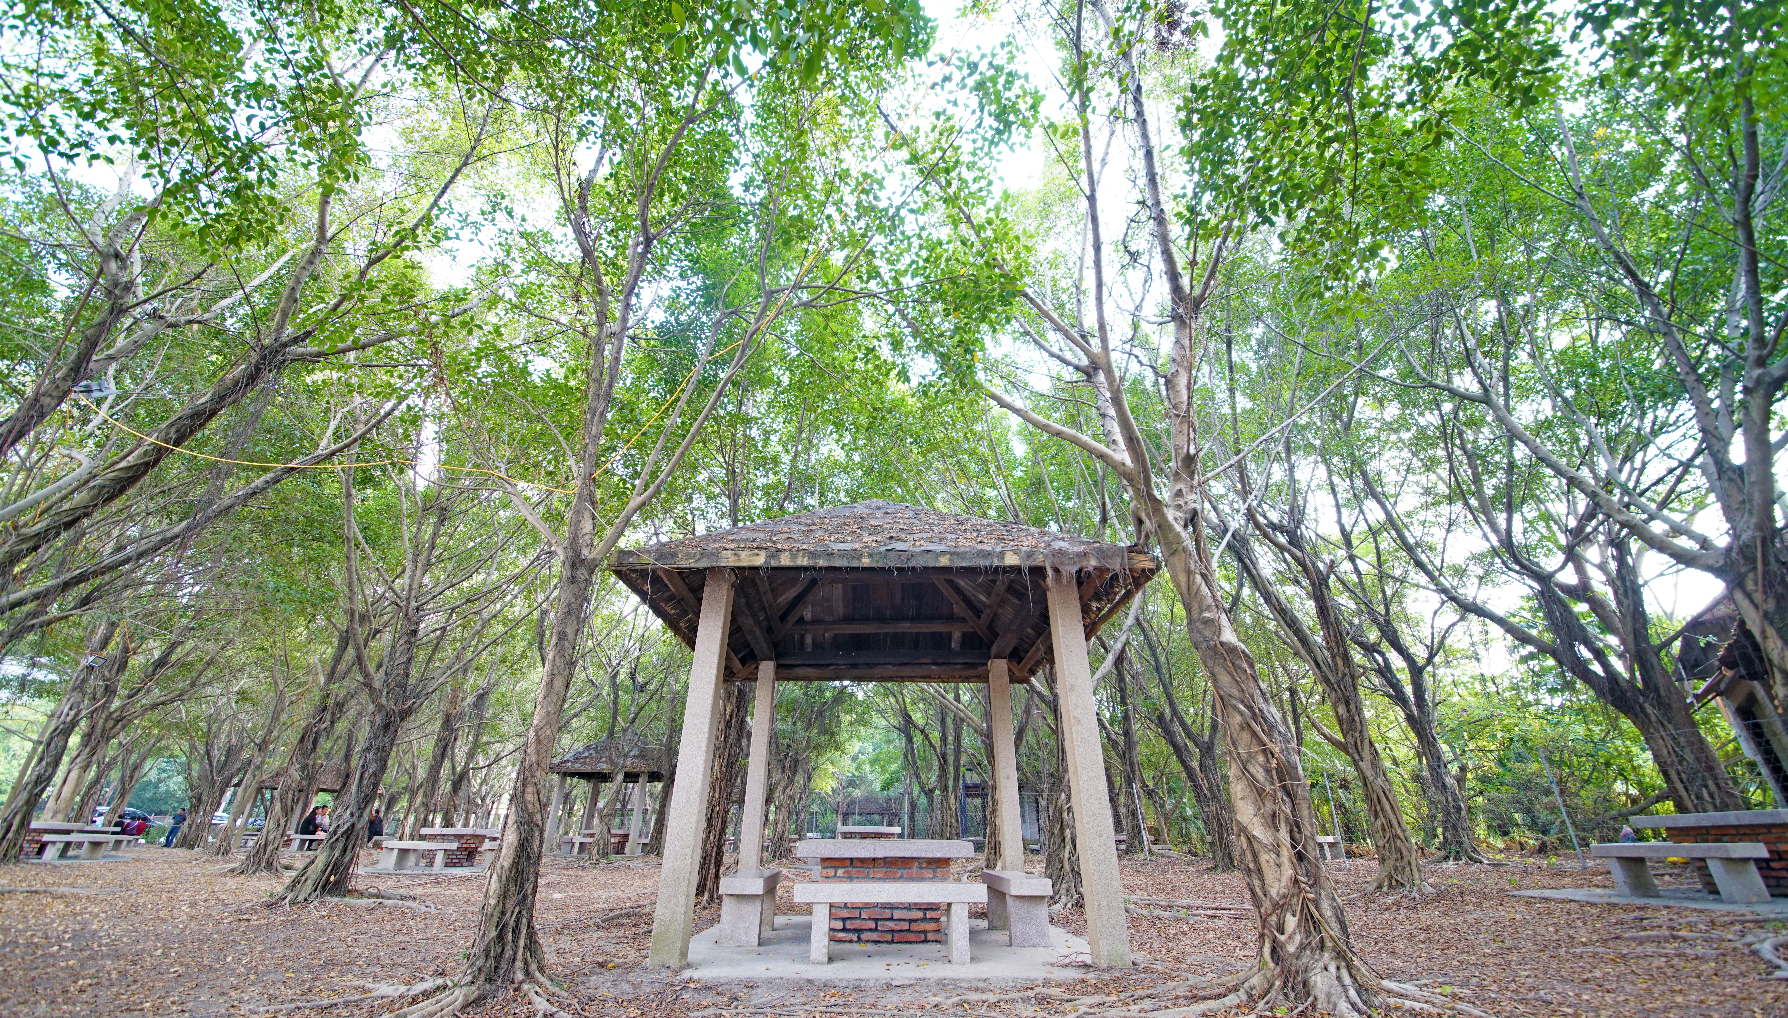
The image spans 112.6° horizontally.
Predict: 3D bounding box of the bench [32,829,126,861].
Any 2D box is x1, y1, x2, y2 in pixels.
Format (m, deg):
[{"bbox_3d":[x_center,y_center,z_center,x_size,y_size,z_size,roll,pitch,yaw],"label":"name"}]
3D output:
[{"bbox_3d":[-16.543,6.862,12.100,0.320,0.440,1.300,1,-28,-2],"label":"bench"}]

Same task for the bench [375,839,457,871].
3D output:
[{"bbox_3d":[-8.880,6.550,11.250,1.270,0.440,0.310,1,-28,-2],"label":"bench"}]

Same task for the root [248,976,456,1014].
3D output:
[{"bbox_3d":[-2.774,2.483,3.040,0.200,0.080,0.850,-23,-35,36],"label":"root"}]

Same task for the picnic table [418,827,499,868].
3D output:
[{"bbox_3d":[-8.800,6.950,12.200,1.290,0.690,1.270,1,-28,-2],"label":"picnic table"}]

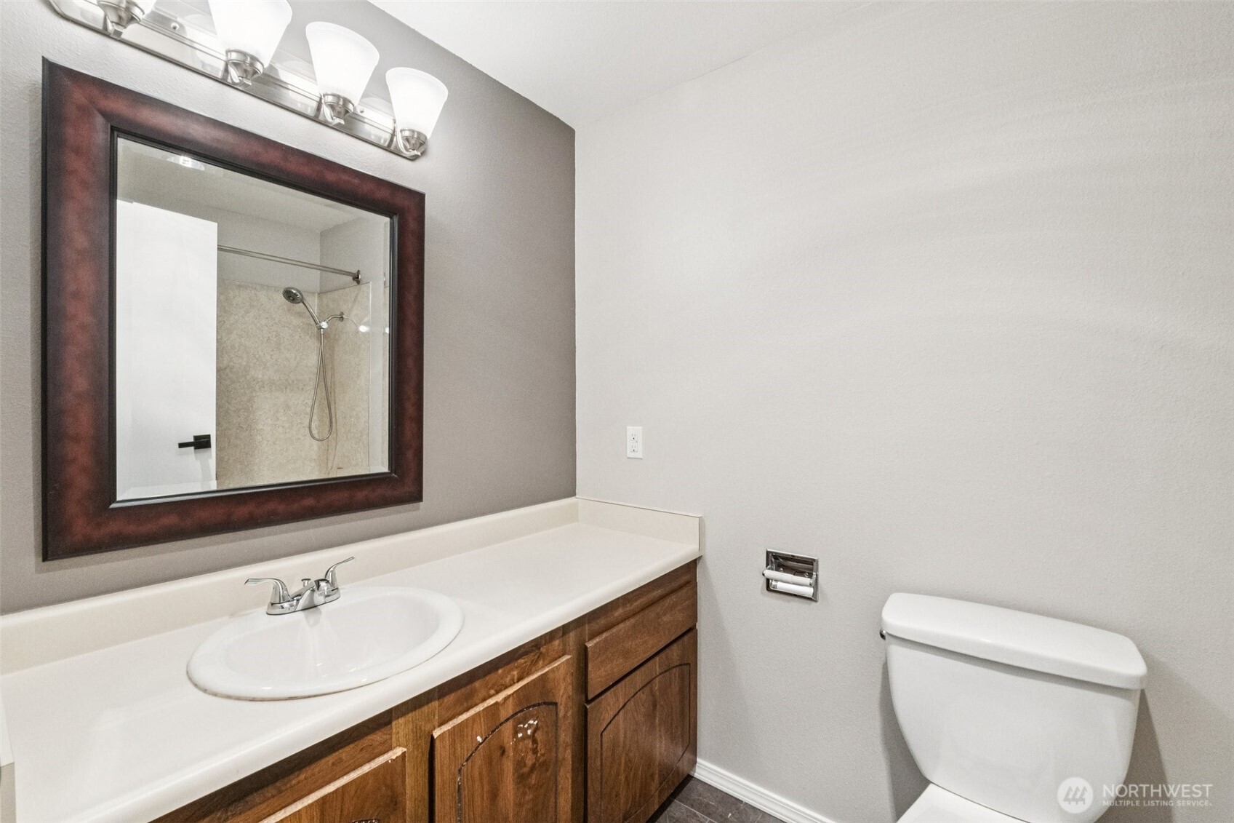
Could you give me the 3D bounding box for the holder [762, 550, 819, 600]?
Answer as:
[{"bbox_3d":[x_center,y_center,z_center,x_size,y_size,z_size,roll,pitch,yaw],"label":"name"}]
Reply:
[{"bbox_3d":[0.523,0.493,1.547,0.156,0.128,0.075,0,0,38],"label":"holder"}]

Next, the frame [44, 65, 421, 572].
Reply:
[{"bbox_3d":[-0.821,-0.187,1.240,0.035,0.912,0.757,0,0,38],"label":"frame"}]

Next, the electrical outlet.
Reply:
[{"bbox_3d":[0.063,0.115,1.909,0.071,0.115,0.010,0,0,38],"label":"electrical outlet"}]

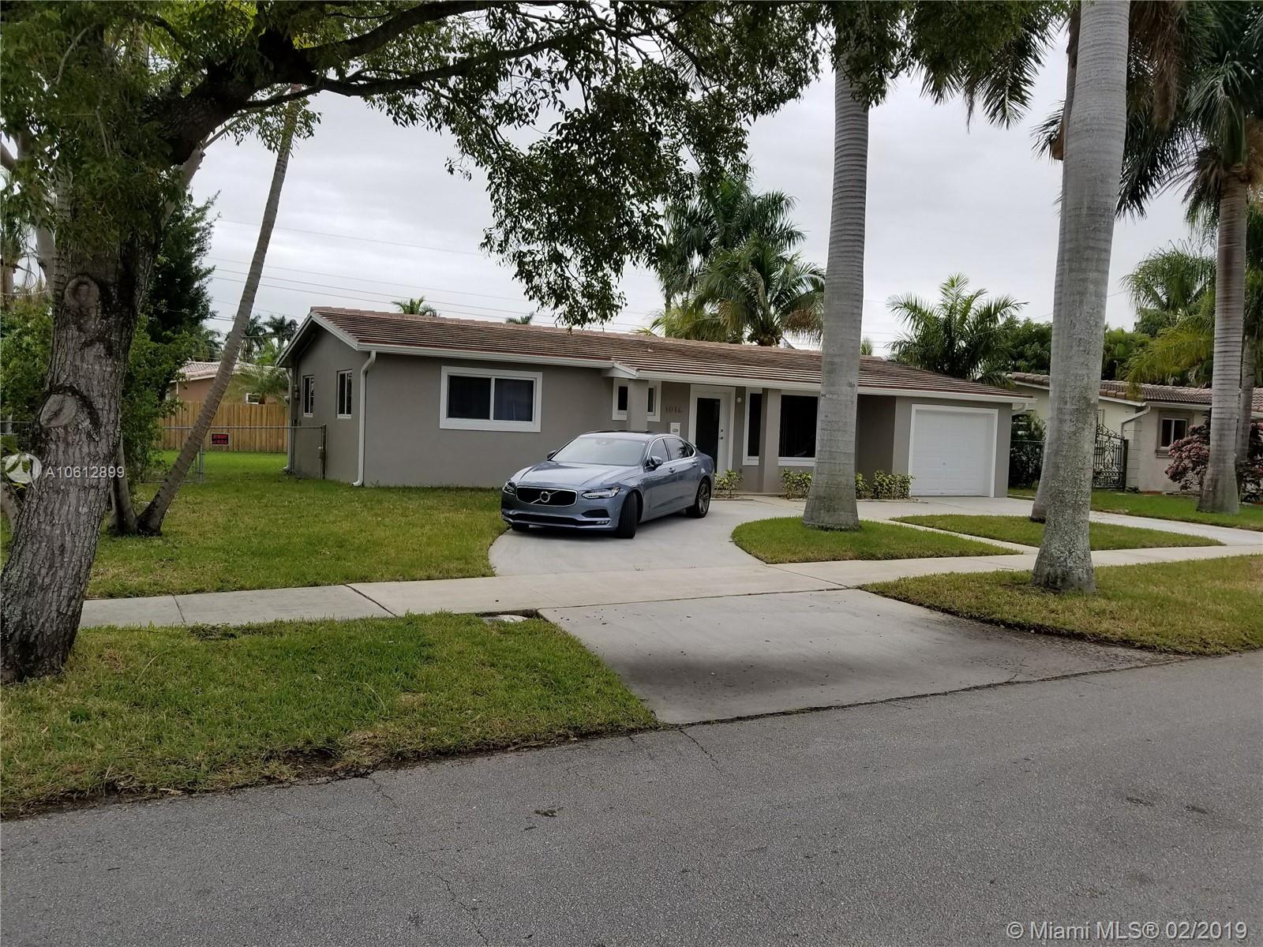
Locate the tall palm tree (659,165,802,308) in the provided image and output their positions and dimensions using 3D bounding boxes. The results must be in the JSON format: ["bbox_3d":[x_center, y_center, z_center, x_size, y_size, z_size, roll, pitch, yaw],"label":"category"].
[{"bbox_3d":[3.992,-6.874,41.330,6.300,12.763,6.300,1,3,-29],"label":"tall palm tree"}]

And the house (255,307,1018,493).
[{"bbox_3d":[0.708,-1.700,25.146,17.670,3.850,9.900,1,3,-29],"label":"house"}]

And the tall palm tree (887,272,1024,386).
[{"bbox_3d":[11.134,-3.388,33.186,4.800,7.209,4.800,1,3,-29],"label":"tall palm tree"}]

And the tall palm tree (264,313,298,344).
[{"bbox_3d":[-41.555,-12.404,112.338,4.200,13.081,4.200,1,3,-29],"label":"tall palm tree"}]

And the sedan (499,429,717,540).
[{"bbox_3d":[-0.190,0.076,15.000,1.920,1.450,4.960,4,4,23],"label":"sedan"}]

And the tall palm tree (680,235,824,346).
[{"bbox_3d":[4.399,-4.706,36.731,5.700,8.944,5.700,1,3,-29],"label":"tall palm tree"}]

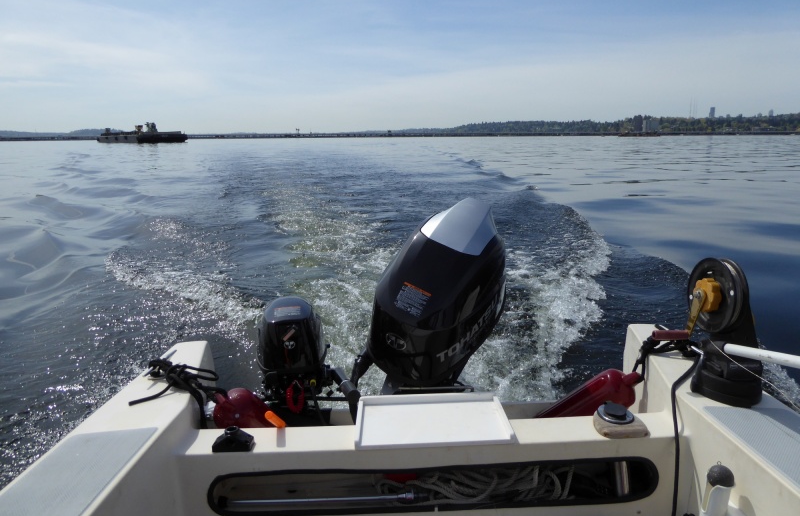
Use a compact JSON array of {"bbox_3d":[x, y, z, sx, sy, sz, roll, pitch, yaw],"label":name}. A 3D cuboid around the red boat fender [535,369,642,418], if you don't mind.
[{"bbox_3d":[0.690,0.615,2.263,0.580,0.165,0.165,-39,10,19],"label":"red boat fender"}]

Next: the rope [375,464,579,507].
[{"bbox_3d":[0.270,0.807,2.096,0.720,0.130,0.180,-1,9,-3],"label":"rope"}]

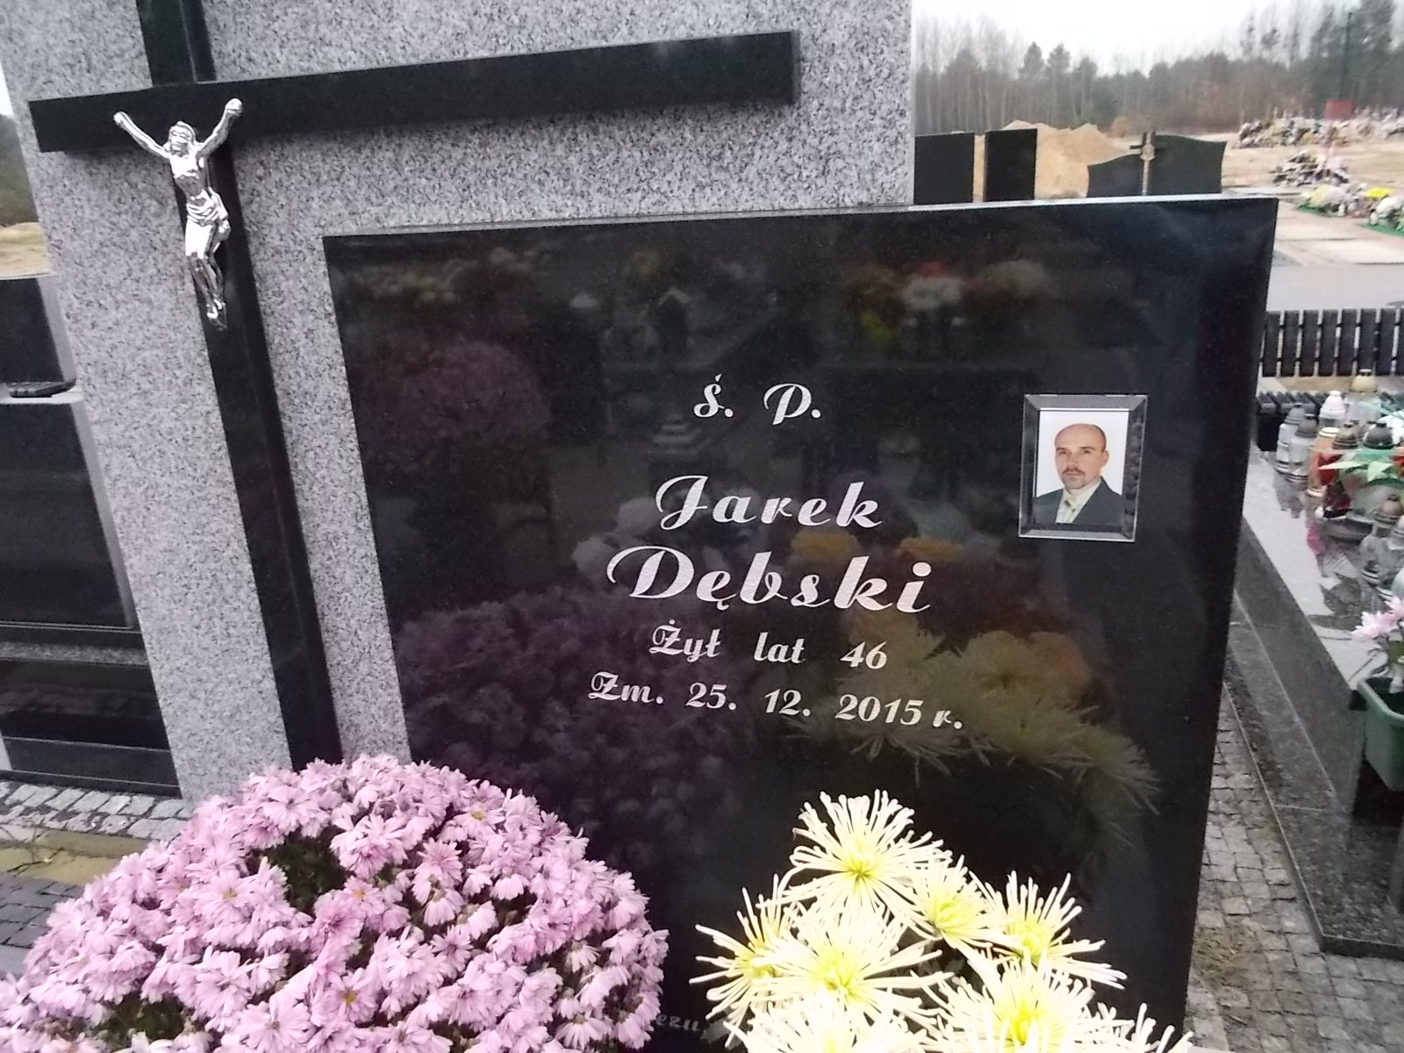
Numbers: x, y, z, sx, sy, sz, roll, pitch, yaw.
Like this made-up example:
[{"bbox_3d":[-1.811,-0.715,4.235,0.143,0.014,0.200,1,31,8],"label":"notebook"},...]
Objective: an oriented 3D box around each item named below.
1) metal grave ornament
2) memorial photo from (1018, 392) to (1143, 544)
[{"bbox_3d":[-0.784,-0.469,1.616,0.234,0.334,0.060,2,19,15],"label":"metal grave ornament"},{"bbox_3d":[0.451,-0.068,1.255,0.134,0.177,0.015,2,19,15],"label":"memorial photo"}]

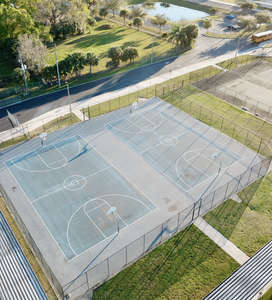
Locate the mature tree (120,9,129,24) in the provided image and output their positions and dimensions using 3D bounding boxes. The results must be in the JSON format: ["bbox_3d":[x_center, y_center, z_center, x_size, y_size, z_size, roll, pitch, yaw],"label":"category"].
[{"bbox_3d":[-4.775,-56.274,127.369,3.332,6.076,3.332,1,37,-1],"label":"mature tree"}]

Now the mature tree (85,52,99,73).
[{"bbox_3d":[-12.781,-25.064,86.977,3.980,6.100,3.980,1,36,0],"label":"mature tree"}]

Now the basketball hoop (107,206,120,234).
[{"bbox_3d":[-2.975,9.805,42.272,1.500,3.850,2.050,-24,44,-30],"label":"basketball hoop"}]

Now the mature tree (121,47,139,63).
[{"bbox_3d":[-1.738,-29.637,93.750,5.274,4.975,5.274,1,37,-1],"label":"mature tree"}]

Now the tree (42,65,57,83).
[{"bbox_3d":[-23.341,-20.557,81.374,3.630,5.140,3.630,1,36,0],"label":"tree"}]

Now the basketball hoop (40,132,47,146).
[{"bbox_3d":[-17.622,-1.803,57.086,1.500,3.850,2.050,-24,44,-30],"label":"basketball hoop"}]

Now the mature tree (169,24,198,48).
[{"bbox_3d":[17.047,-41.133,108.504,10.710,7.430,10.710,1,36,0],"label":"mature tree"}]

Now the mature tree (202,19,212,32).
[{"bbox_3d":[29.102,-50.589,122.175,3.626,5.096,3.626,1,37,-1],"label":"mature tree"}]

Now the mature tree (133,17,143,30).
[{"bbox_3d":[0.603,-52.573,125.165,4.150,5.590,4.150,1,36,0],"label":"mature tree"}]

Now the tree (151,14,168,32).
[{"bbox_3d":[9.750,-50.790,120.643,6.468,6.174,6.468,1,37,-1],"label":"tree"}]

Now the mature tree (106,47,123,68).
[{"bbox_3d":[-6.579,-28.648,92.159,4.890,5.930,4.890,1,36,0],"label":"mature tree"}]

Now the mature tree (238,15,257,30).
[{"bbox_3d":[46.259,-52.385,124.473,6.468,6.174,6.468,1,37,-1],"label":"mature tree"}]

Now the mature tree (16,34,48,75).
[{"bbox_3d":[-28.939,-26.664,84.538,8.430,11.050,8.430,1,36,0],"label":"mature tree"}]

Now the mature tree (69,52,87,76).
[{"bbox_3d":[-16.469,-23.781,84.269,4.800,6.500,4.800,1,37,-1],"label":"mature tree"}]

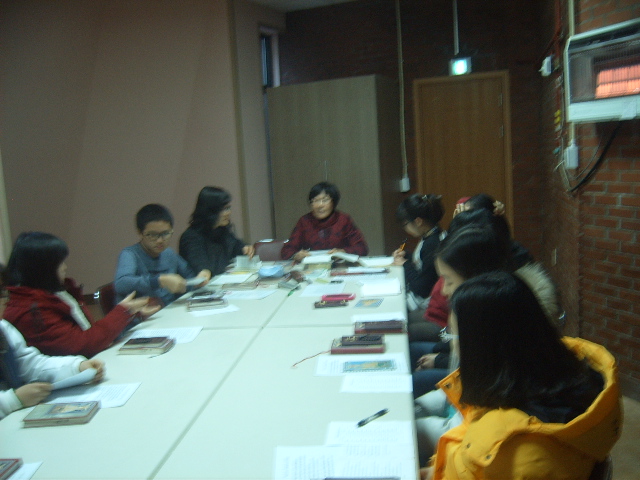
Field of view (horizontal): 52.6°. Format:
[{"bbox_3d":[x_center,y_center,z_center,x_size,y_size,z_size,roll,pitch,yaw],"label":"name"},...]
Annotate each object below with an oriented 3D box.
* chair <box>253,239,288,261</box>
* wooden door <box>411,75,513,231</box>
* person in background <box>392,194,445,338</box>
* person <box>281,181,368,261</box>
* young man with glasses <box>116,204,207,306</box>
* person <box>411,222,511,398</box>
[{"bbox_3d":[-0.238,0.437,4.338,0.470,0.820,0.530,-3,8,2],"label":"chair"},{"bbox_3d":[1.541,-0.692,7.001,1.000,2.100,0.080,1,9,28],"label":"wooden door"},{"bbox_3d":[0.583,0.311,3.691,0.620,1.150,0.480,-3,8,4],"label":"person in background"},{"bbox_3d":[0.055,0.229,4.252,0.550,1.220,0.660,-3,8,4],"label":"person"},{"bbox_3d":[-0.853,0.394,3.643,0.620,1.170,0.490,2,10,35],"label":"young man with glasses"},{"bbox_3d":[0.502,0.504,2.355,0.660,1.150,0.500,-2,8,7],"label":"person"}]

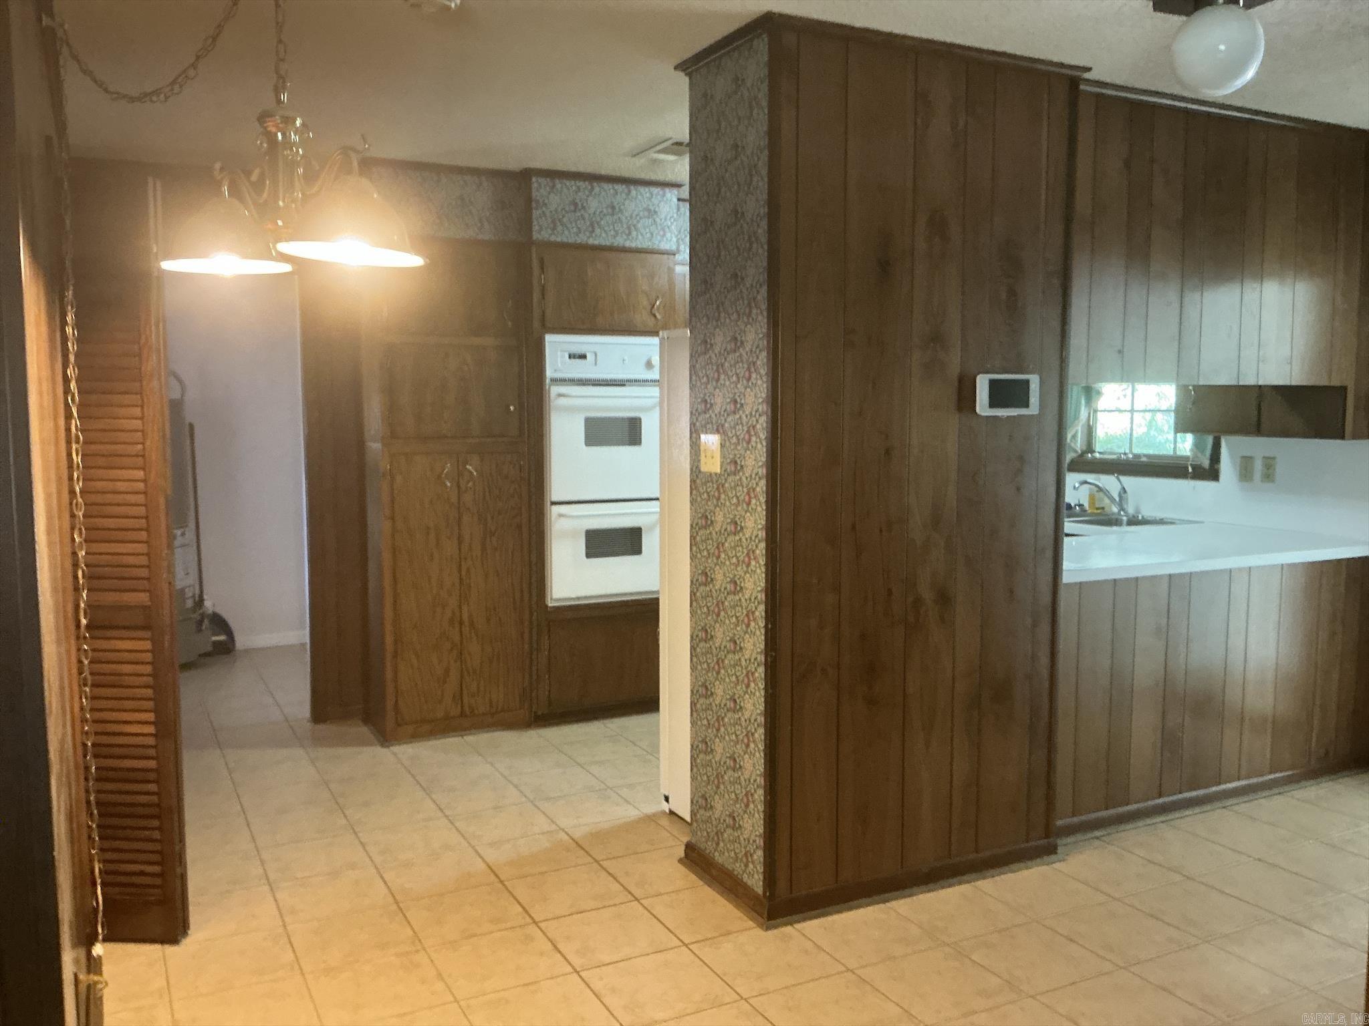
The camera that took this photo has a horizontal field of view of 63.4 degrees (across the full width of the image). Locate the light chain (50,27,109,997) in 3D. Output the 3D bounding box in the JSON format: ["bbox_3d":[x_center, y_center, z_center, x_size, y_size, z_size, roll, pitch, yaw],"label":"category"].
[{"bbox_3d":[-1.381,0.043,2.530,0.050,2.180,0.050,-3,6,-27],"label":"light chain"}]

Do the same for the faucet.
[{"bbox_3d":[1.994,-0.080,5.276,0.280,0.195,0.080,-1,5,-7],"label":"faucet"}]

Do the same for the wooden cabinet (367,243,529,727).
[{"bbox_3d":[-1.090,-0.106,4.959,0.650,2.130,0.490,-3,6,-27],"label":"wooden cabinet"}]

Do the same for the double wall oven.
[{"bbox_3d":[-0.448,-0.207,5.170,0.605,1.175,0.580,-3,6,-27],"label":"double wall oven"}]

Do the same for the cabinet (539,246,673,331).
[{"bbox_3d":[-0.467,-0.992,5.137,0.640,0.370,0.580,-3,6,-27],"label":"cabinet"}]

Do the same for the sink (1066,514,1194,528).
[{"bbox_3d":[1.905,0.111,5.229,0.540,0.190,0.820,-3,6,-27],"label":"sink"}]

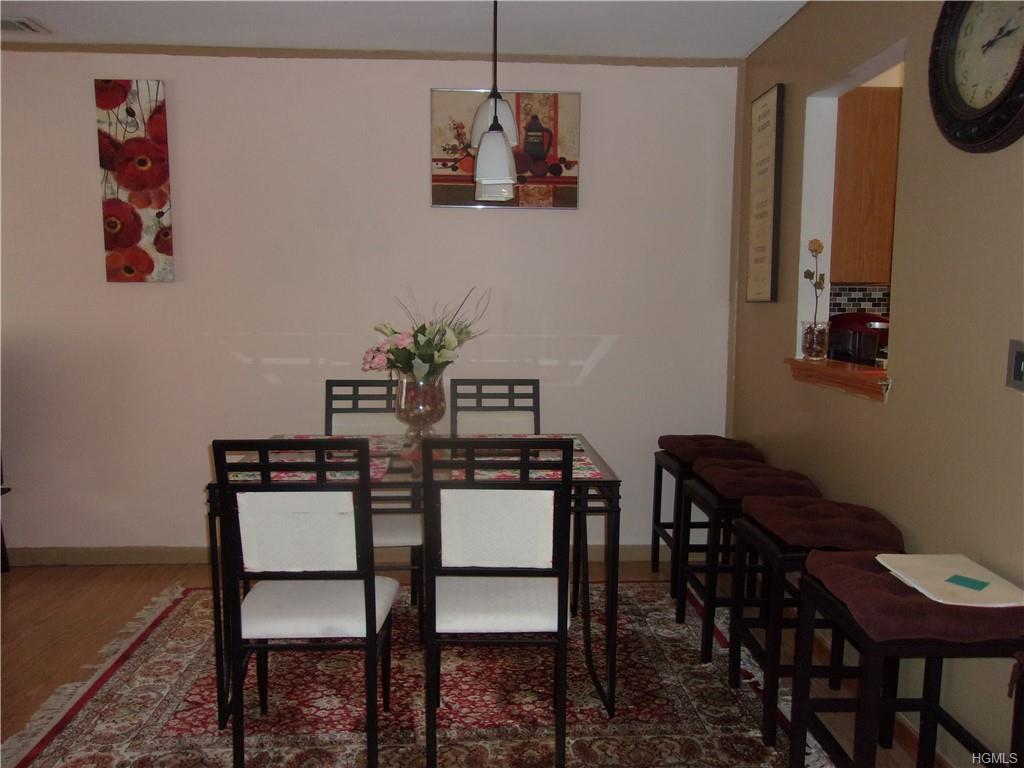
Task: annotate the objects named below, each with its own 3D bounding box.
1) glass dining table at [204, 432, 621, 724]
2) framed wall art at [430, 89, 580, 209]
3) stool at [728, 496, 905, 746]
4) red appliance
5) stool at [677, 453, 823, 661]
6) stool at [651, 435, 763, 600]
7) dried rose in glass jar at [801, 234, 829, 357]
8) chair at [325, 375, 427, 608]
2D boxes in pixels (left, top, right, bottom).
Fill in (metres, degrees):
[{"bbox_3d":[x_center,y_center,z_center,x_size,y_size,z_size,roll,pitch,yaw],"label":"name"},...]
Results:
[{"bbox_3d":[-0.307,0.629,2.830,1.231,0.757,0.835,0,6,-3],"label":"glass dining table"},{"bbox_3d":[-0.026,-1.098,3.744,0.696,0.538,0.030,0,6,-3],"label":"framed wall art"},{"bbox_3d":[0.926,0.714,2.497,0.378,0.665,0.405,0,6,-3],"label":"stool"},{"bbox_3d":[1.532,-0.144,3.518,0.330,0.335,0.260,0,6,-3],"label":"red appliance"},{"bbox_3d":[0.871,0.650,3.058,0.392,0.672,0.405,0,6,-3],"label":"stool"},{"bbox_3d":[0.881,0.585,3.667,0.392,0.672,0.411,0,6,-3],"label":"stool"},{"bbox_3d":[1.173,-0.326,3.090,0.106,0.468,0.106,0,6,-3],"label":"dried rose in glass jar"},{"bbox_3d":[-0.561,0.496,3.110,0.431,0.961,0.535,0,6,-3],"label":"chair"}]

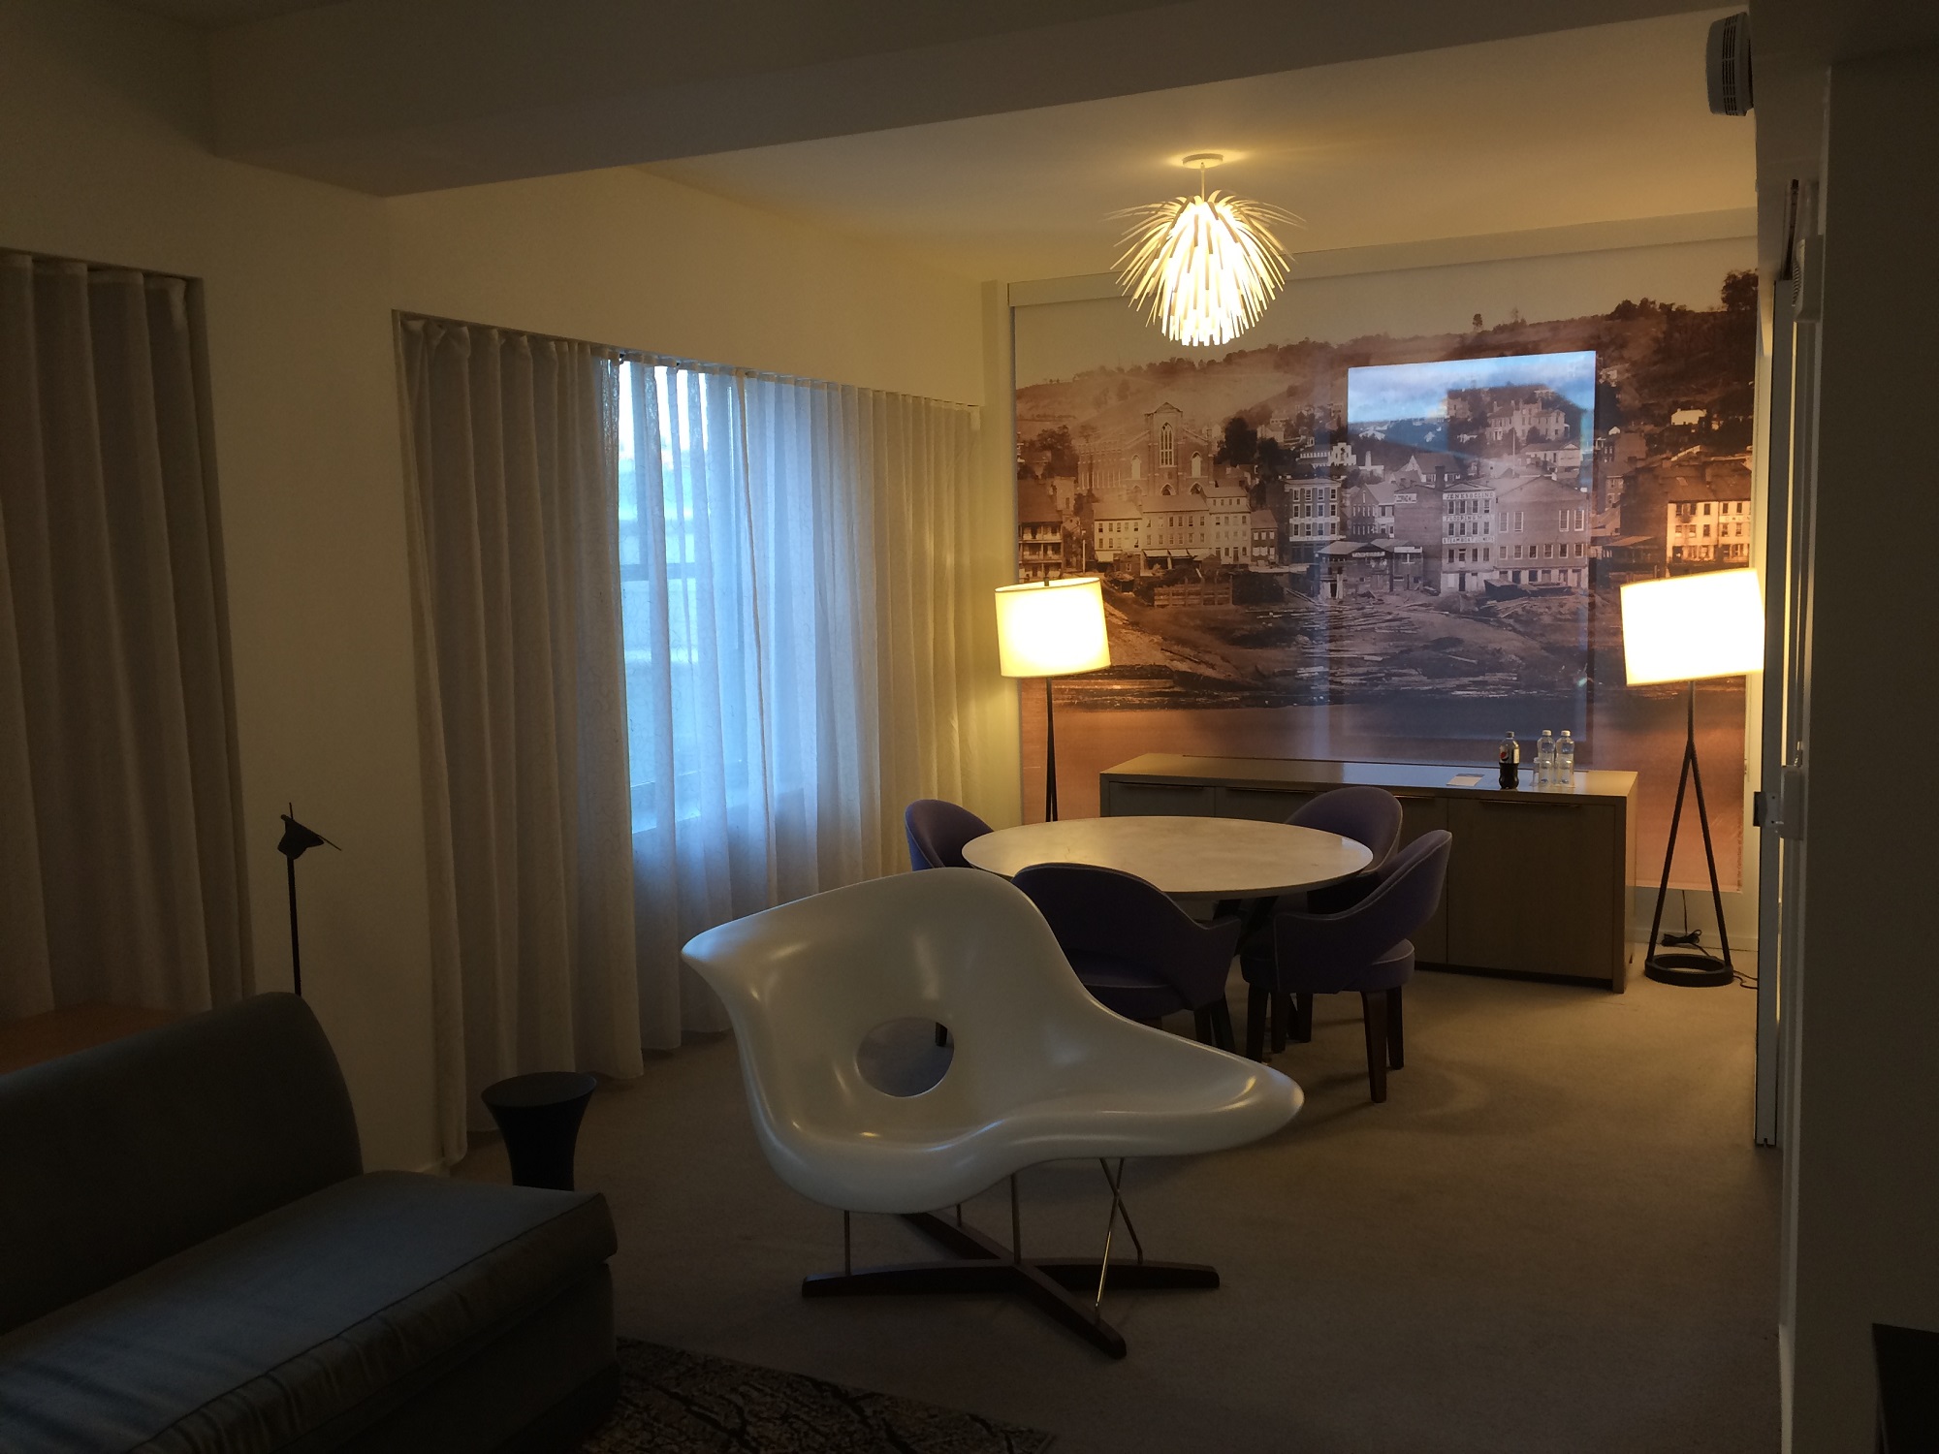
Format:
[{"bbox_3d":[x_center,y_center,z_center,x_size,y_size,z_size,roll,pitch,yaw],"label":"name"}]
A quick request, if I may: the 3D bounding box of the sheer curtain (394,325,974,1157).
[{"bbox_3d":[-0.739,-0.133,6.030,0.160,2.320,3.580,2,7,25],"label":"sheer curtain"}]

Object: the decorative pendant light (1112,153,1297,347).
[{"bbox_3d":[0.735,-1.487,5.112,0.590,0.580,0.590,2,7,25],"label":"decorative pendant light"}]

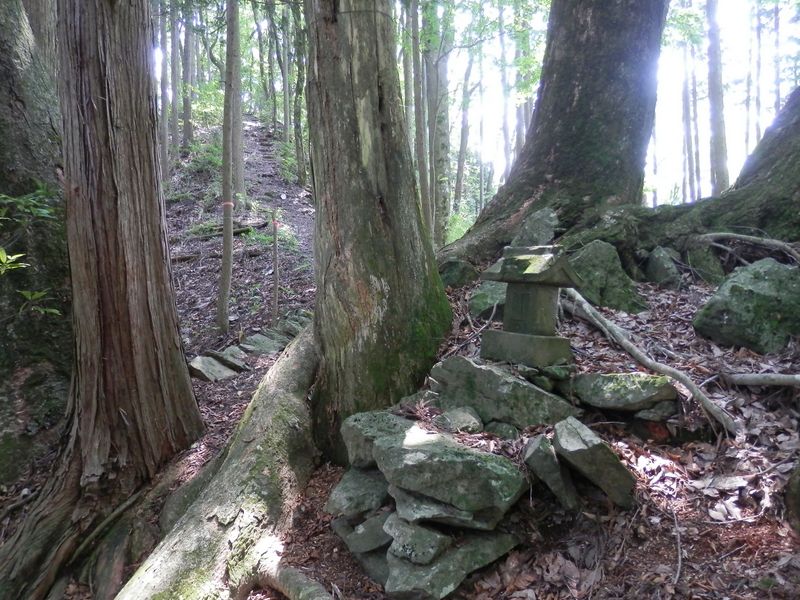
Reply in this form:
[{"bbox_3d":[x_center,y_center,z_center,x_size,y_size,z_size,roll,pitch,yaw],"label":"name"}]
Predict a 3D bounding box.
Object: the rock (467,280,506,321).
[{"bbox_3d":[0.636,-0.004,4.150,0.320,0.280,0.280,-1,-5,6],"label":"rock"}]

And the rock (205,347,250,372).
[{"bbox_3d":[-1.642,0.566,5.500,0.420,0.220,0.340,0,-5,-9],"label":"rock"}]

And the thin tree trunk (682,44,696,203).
[{"bbox_3d":[7.766,-4.735,15.500,0.260,4.200,0.260,-3,-5,0],"label":"thin tree trunk"}]

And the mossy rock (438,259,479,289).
[{"bbox_3d":[0.488,-0.225,4.900,0.360,0.260,0.300,0,-3,6],"label":"mossy rock"}]

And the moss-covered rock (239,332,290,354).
[{"bbox_3d":[-1.134,0.361,4.800,0.410,0.150,0.340,0,-1,0],"label":"moss-covered rock"}]

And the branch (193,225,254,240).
[{"bbox_3d":[-2.719,-1.040,8.900,0.970,0.110,0.140,-11,-2,-14],"label":"branch"}]

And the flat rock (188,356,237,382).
[{"bbox_3d":[-1.664,0.613,5.100,0.430,0.180,0.330,1,-3,-18],"label":"flat rock"}]

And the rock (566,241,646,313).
[{"bbox_3d":[1.608,-0.175,4.500,0.600,0.560,0.480,-1,-3,20],"label":"rock"}]

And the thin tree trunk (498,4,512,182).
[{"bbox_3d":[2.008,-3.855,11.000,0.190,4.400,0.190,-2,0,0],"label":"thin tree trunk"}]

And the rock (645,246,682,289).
[{"bbox_3d":[2.371,-0.292,5.200,0.330,0.370,0.300,-1,-3,25],"label":"rock"}]

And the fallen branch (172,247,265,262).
[{"bbox_3d":[-2.499,-0.623,8.000,1.360,0.110,0.140,-4,-4,-9],"label":"fallen branch"}]

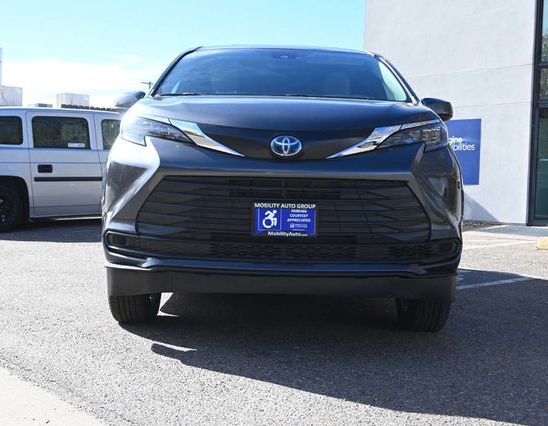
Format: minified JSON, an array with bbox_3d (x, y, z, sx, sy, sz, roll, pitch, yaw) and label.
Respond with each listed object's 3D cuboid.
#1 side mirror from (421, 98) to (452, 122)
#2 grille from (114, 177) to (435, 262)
[{"bbox_3d":[1.091,-0.699,4.955,0.250,0.170,0.170,1,4,0],"label":"side mirror"},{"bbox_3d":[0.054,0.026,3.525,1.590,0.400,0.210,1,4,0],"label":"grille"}]

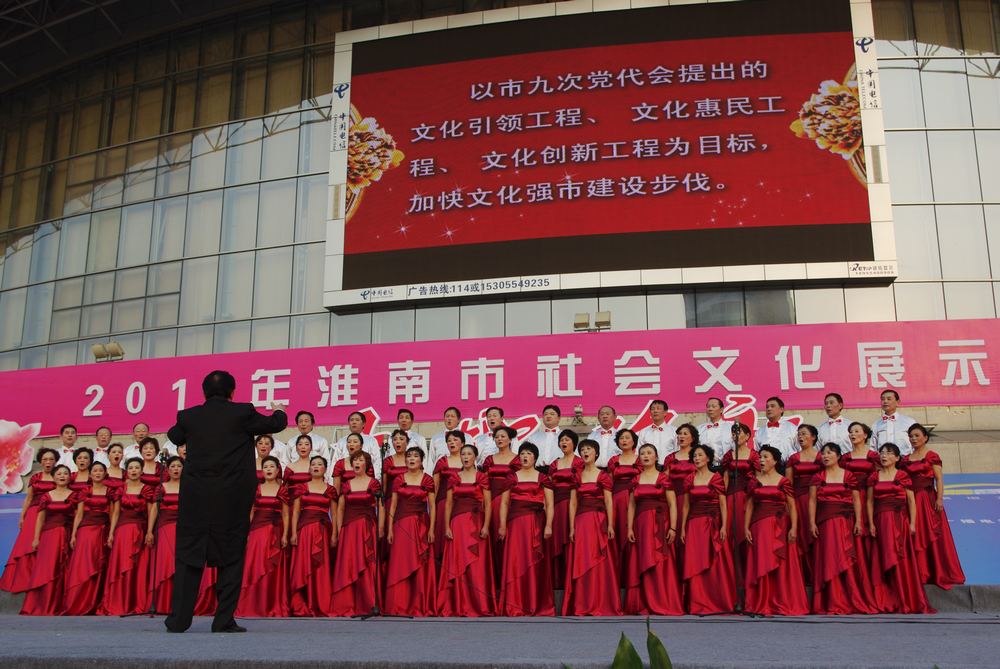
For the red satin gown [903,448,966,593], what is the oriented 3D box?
[{"bbox_3d":[4.300,1.833,10.805,0.470,1.358,0.410,-7,-15,28],"label":"red satin gown"}]

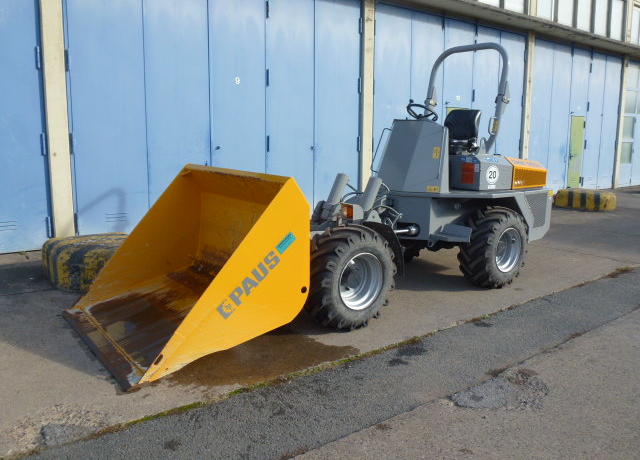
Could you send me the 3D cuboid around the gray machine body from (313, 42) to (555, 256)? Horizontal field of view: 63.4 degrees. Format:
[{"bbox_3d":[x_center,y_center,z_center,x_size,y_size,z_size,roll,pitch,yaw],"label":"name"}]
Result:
[{"bbox_3d":[0.884,-0.927,5.703,3.330,2.260,1.870,-7,12,-37],"label":"gray machine body"}]

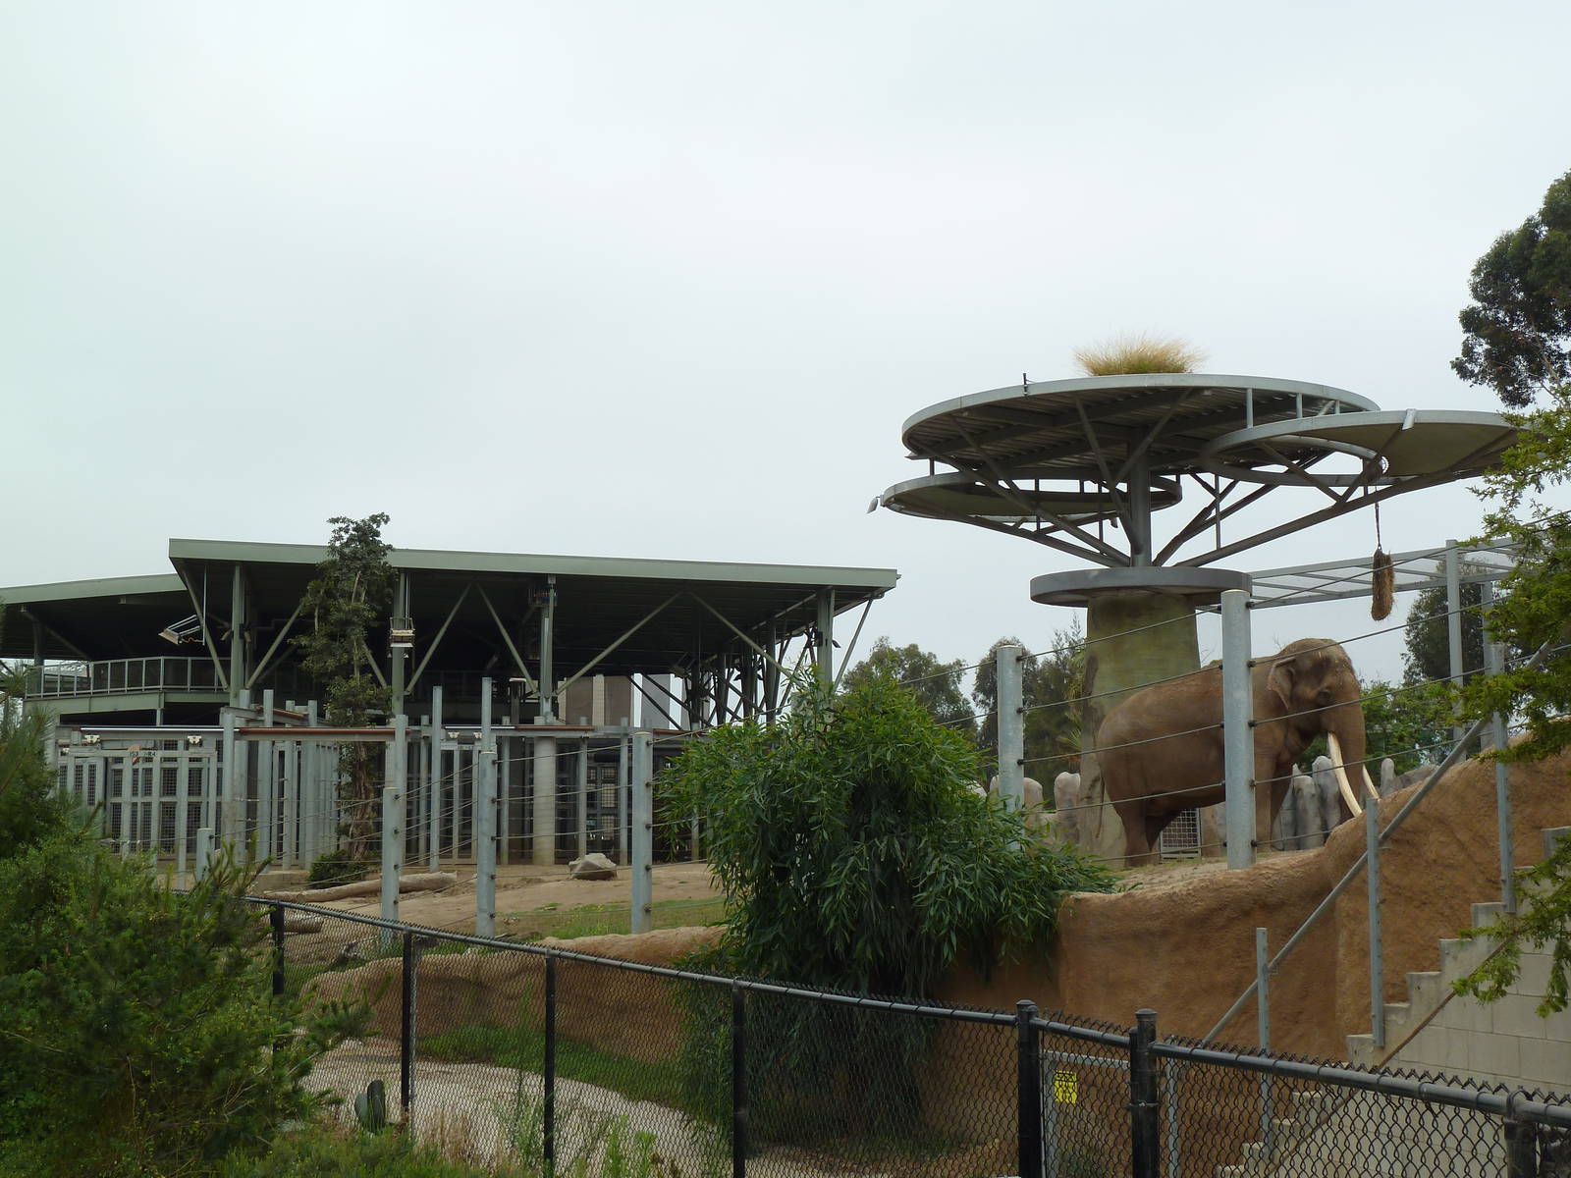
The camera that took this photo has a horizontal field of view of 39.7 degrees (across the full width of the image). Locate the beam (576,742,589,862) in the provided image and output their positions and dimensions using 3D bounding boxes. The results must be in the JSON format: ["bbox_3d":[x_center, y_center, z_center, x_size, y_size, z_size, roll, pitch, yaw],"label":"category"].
[{"bbox_3d":[-6.024,6.207,65.000,0.240,3.800,0.240,0,-6,0],"label":"beam"}]

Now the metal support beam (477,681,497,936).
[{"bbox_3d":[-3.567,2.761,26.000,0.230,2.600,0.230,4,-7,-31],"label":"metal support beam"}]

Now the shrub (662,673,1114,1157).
[{"bbox_3d":[1.162,3.639,24.700,4.900,5.100,4.000,0,-6,0],"label":"shrub"}]

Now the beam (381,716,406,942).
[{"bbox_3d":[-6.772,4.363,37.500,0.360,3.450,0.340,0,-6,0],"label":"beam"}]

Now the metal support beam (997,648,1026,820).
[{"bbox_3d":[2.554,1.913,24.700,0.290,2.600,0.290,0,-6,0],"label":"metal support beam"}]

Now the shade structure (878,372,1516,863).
[{"bbox_3d":[6.100,0.850,33.800,9.600,7.000,8.400,0,-6,0],"label":"shade structure"}]

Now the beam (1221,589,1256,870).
[{"bbox_3d":[3.518,1.090,16.900,0.230,2.200,0.230,0,-6,0],"label":"beam"}]

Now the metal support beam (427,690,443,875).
[{"bbox_3d":[-9.330,5.081,58.000,0.260,4.900,0.260,0,-6,0],"label":"metal support beam"}]

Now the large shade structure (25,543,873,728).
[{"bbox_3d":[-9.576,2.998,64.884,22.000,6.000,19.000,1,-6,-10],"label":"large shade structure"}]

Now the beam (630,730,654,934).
[{"bbox_3d":[-2.050,3.478,31.100,0.300,2.900,0.300,0,-6,0],"label":"beam"}]

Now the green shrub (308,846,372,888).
[{"bbox_3d":[-8.782,5.499,43.000,1.270,0.880,1.200,0,-6,0],"label":"green shrub"}]

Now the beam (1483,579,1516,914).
[{"bbox_3d":[3.491,0.851,10.600,0.060,1.470,0.060,2,-7,-19],"label":"beam"}]

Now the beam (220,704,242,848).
[{"bbox_3d":[-11.702,4.186,46.000,0.240,3.300,0.240,4,-7,-31],"label":"beam"}]

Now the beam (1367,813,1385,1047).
[{"bbox_3d":[3.147,1.794,11.600,0.060,1.320,0.060,2,-7,-19],"label":"beam"}]

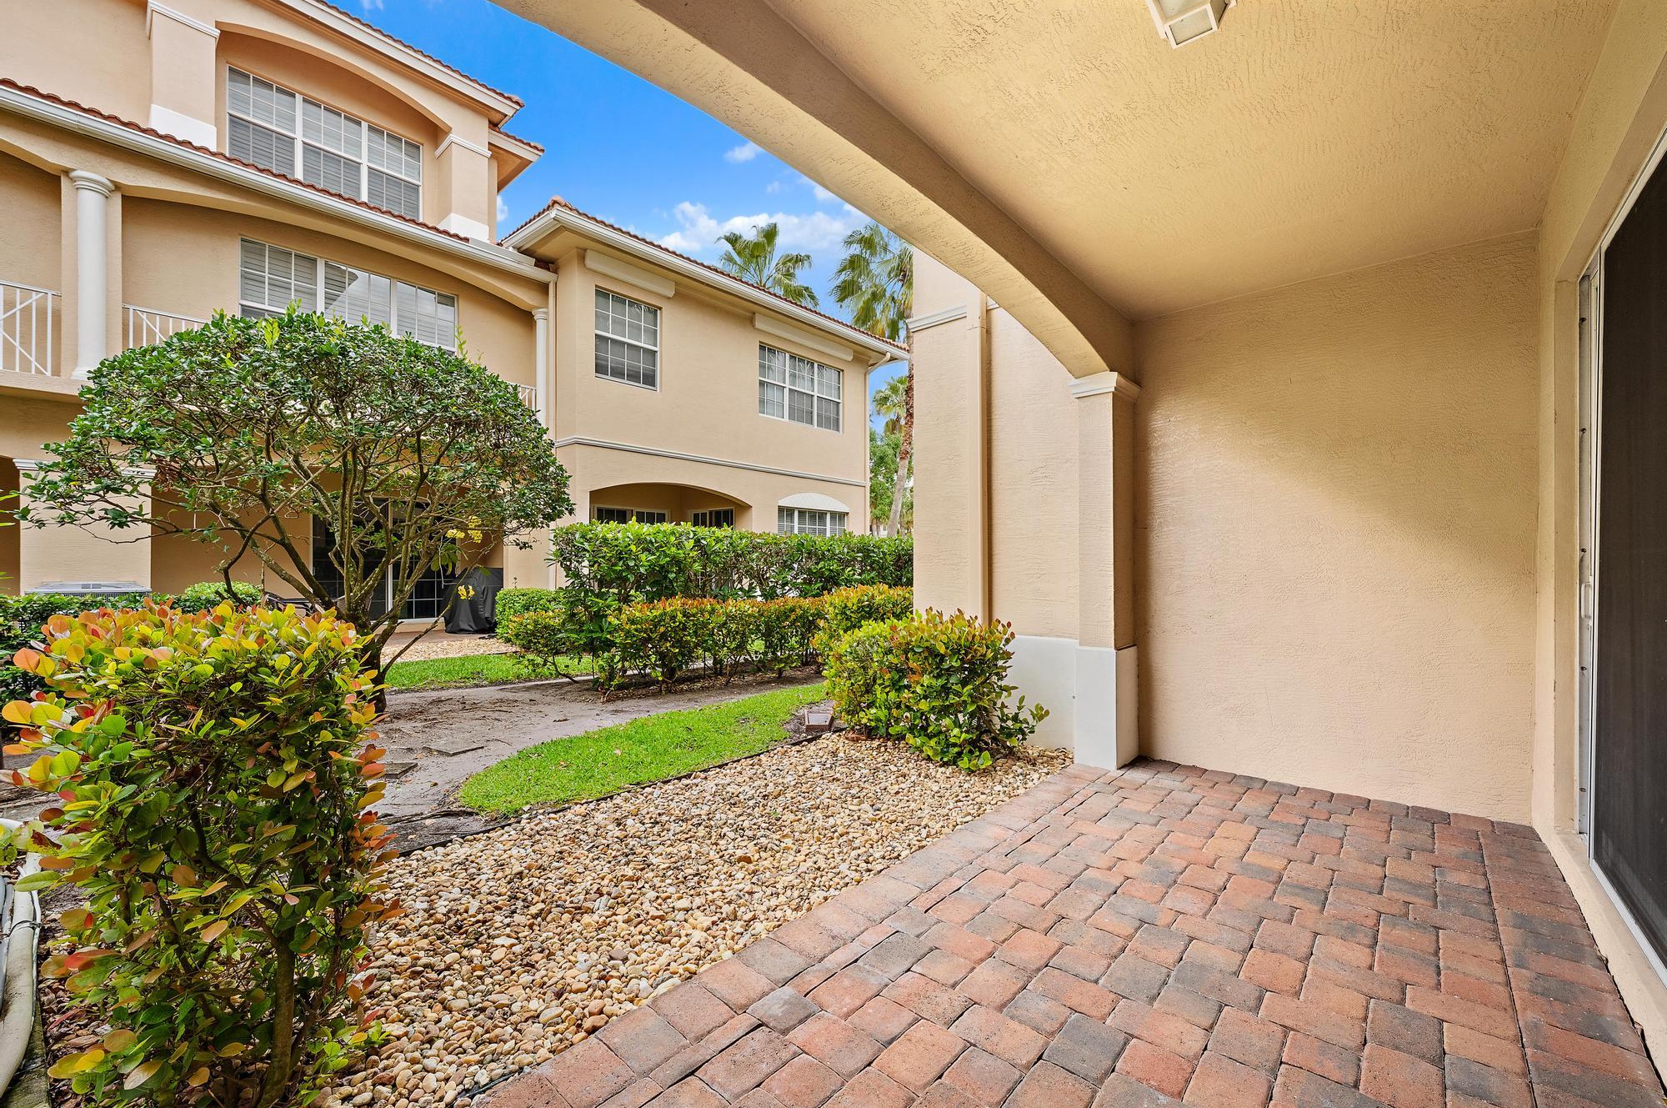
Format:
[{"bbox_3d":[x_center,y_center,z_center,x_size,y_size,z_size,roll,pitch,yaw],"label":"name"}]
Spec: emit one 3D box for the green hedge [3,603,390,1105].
[{"bbox_3d":[-1.823,0.770,1.858,1.300,1.120,0.650,0,0,43],"label":"green hedge"}]

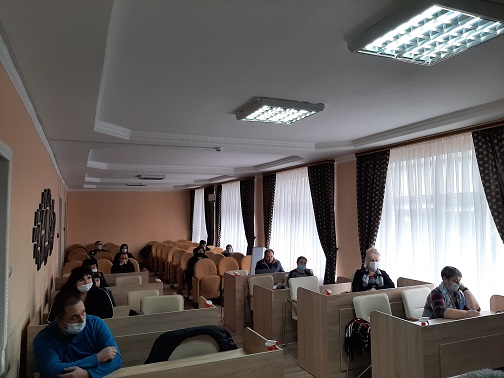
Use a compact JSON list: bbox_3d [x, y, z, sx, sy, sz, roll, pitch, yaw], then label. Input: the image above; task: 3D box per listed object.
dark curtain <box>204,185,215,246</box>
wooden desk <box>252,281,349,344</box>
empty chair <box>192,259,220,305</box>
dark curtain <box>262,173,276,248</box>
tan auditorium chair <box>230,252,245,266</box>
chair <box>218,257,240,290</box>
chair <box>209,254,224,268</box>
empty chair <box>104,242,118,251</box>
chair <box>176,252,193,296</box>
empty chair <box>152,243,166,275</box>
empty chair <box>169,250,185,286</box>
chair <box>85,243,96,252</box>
[{"bbox_3d":[-1.414,1.278,12.746,0.170,2.720,0.820,0,-4,-24],"label":"dark curtain"},{"bbox_3d":[0.832,1.822,5.506,1.560,0.880,0.500,2,-4,-24],"label":"wooden desk"},{"bbox_3d":[-0.925,1.924,7.674,0.530,0.970,0.470,2,-4,-24],"label":"empty chair"},{"bbox_3d":[0.437,0.991,8.655,0.170,2.750,0.620,0,-4,-24],"label":"dark curtain"},{"bbox_3d":[-0.319,2.008,9.042,0.560,0.940,0.550,0,-4,-24],"label":"tan auditorium chair"},{"bbox_3d":[-0.404,1.933,8.067,0.550,0.910,0.550,1,-4,-24],"label":"chair"},{"bbox_3d":[-0.821,2.004,8.815,0.560,0.940,0.550,0,-4,-24],"label":"chair"},{"bbox_3d":[-4.616,2.262,12.490,0.550,0.910,0.550,1,-4,-24],"label":"empty chair"},{"bbox_3d":[-1.465,2.031,9.086,0.560,0.940,0.550,0,-4,-24],"label":"chair"},{"bbox_3d":[-2.888,2.236,12.231,0.560,0.940,0.550,0,-4,-24],"label":"empty chair"},{"bbox_3d":[-1.791,2.057,9.764,0.550,0.910,0.550,1,-4,-24],"label":"empty chair"},{"bbox_3d":[-4.770,2.187,11.570,0.530,0.970,0.470,2,-4,-24],"label":"chair"}]

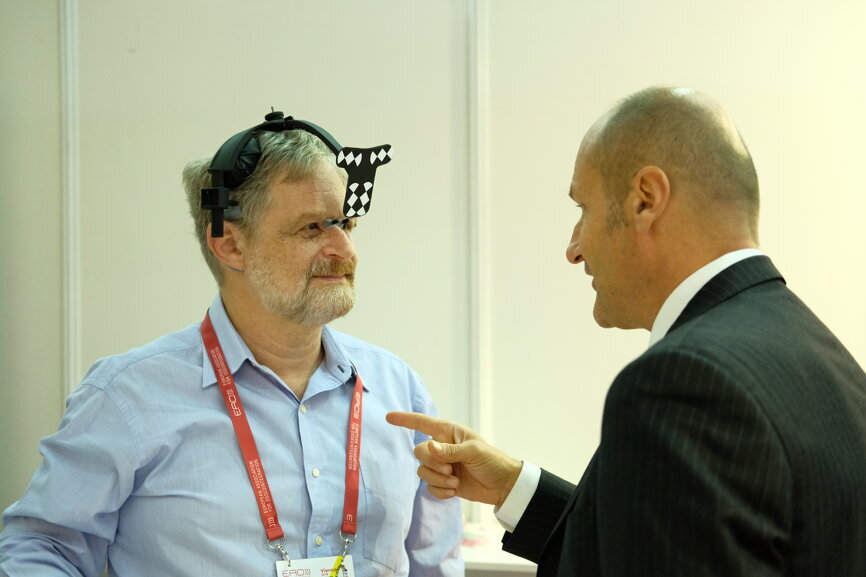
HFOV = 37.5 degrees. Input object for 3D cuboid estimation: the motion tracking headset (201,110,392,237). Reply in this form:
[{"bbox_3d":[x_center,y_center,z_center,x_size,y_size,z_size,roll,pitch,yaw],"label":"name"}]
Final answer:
[{"bbox_3d":[-0.150,-0.143,1.580,0.195,0.163,0.210,0,0,35],"label":"motion tracking headset"}]

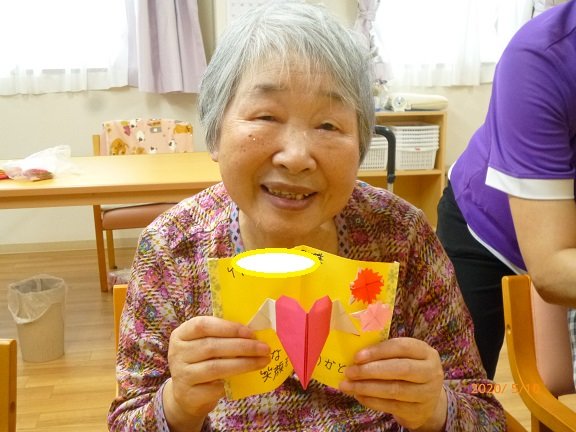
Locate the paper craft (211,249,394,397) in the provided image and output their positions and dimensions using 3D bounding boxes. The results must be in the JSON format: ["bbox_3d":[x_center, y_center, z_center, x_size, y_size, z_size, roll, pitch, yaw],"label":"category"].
[{"bbox_3d":[0.014,0.095,0.620,0.160,0.130,0.050,1,12,0],"label":"paper craft"}]

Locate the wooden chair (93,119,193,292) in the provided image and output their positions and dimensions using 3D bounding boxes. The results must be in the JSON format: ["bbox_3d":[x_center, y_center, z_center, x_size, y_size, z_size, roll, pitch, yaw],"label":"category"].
[{"bbox_3d":[-0.735,-0.081,3.597,0.540,0.800,0.530,-2,13,-7],"label":"wooden chair"}]

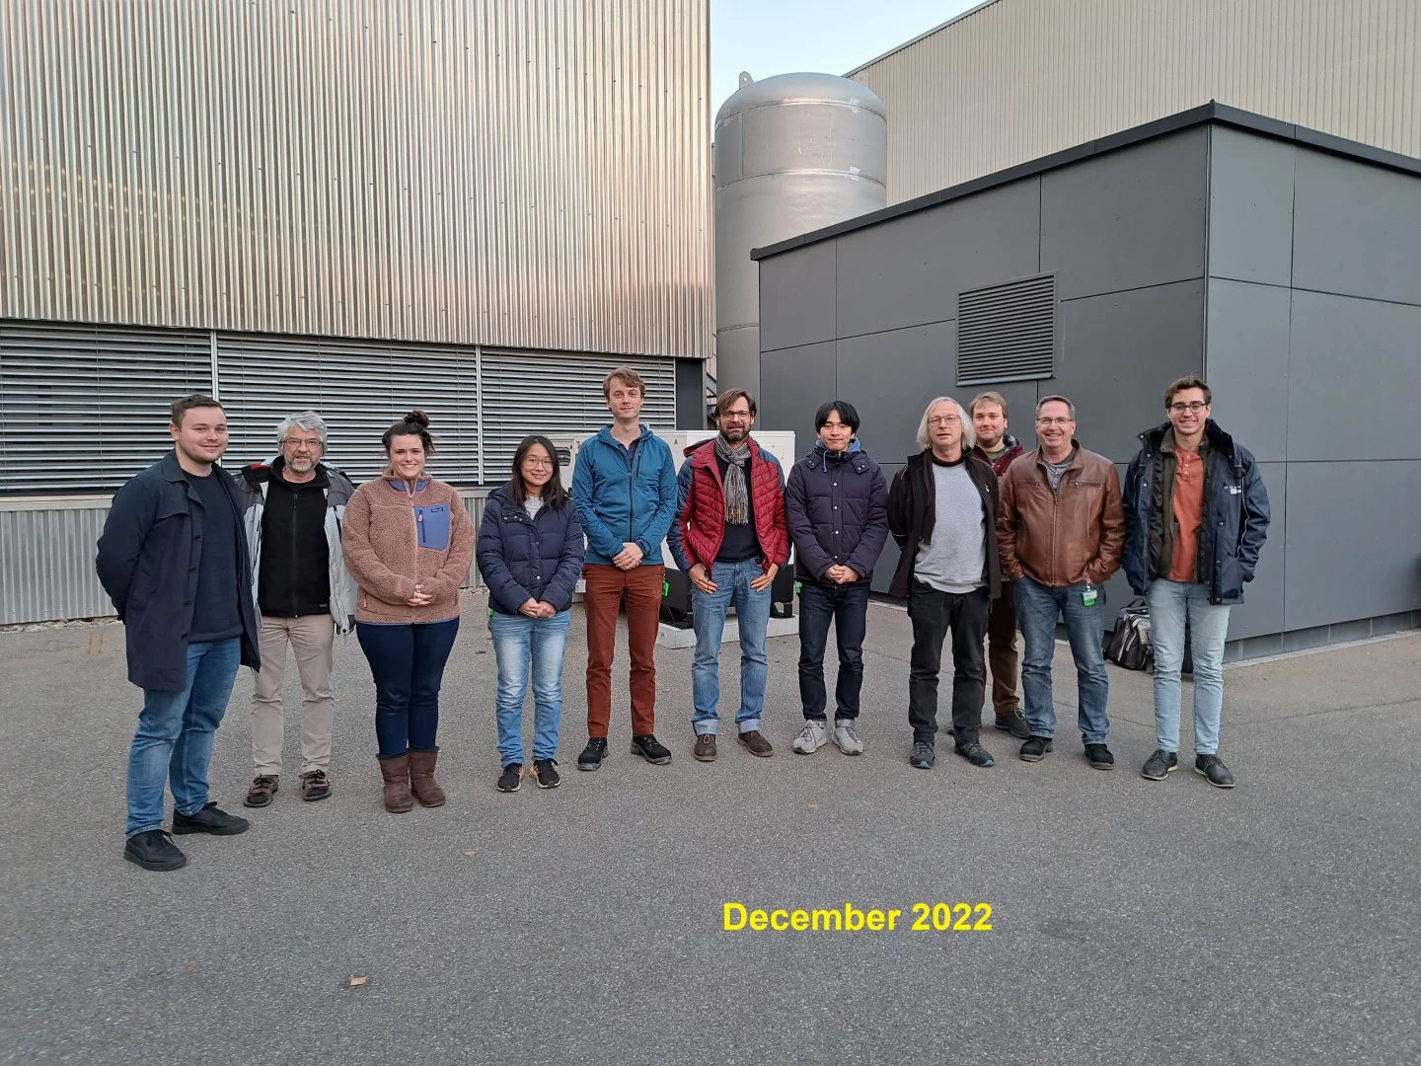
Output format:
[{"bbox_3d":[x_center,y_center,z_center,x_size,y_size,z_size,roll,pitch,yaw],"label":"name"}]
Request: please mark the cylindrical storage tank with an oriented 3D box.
[{"bbox_3d":[1.325,-3.079,14.342,2.446,6.700,2.446,0,4,5],"label":"cylindrical storage tank"}]

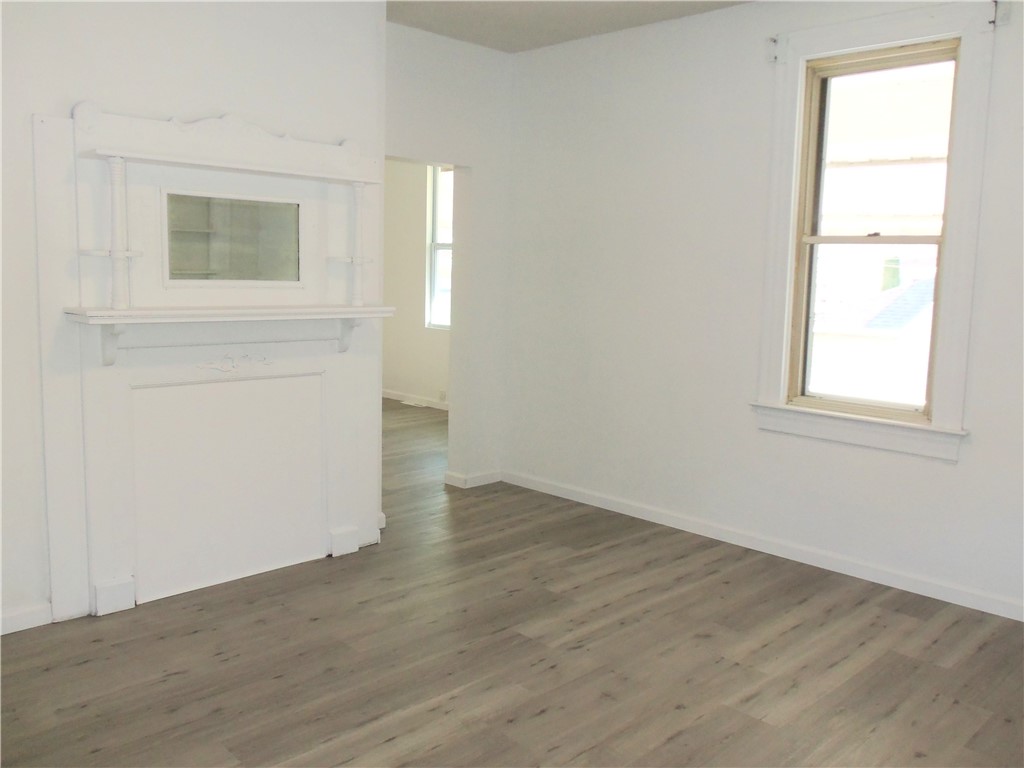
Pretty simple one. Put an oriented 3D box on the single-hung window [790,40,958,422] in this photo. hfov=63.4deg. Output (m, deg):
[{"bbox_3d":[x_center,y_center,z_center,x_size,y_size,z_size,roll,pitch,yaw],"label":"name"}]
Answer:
[{"bbox_3d":[1.683,-0.696,3.885,0.100,1.662,0.690,-5,10,-44],"label":"single-hung window"}]

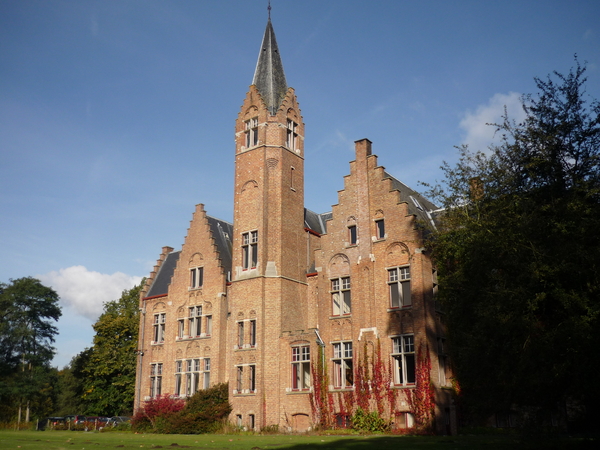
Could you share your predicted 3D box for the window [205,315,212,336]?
[{"bbox_3d":[-7.651,8.574,48.409,0.710,1.830,0.220,-14,-22,34],"label":"window"}]

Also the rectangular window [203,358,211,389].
[{"bbox_3d":[-7.485,12.348,46.459,0.824,2.905,0.250,-14,-23,34],"label":"rectangular window"}]

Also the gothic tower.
[{"bbox_3d":[-2.565,-2.152,46.625,4.944,35.844,4.893,-14,-23,34],"label":"gothic tower"}]

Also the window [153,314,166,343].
[{"bbox_3d":[-12.757,9.464,52.112,1.590,2.770,0.220,-14,-22,34],"label":"window"}]

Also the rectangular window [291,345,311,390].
[{"bbox_3d":[0.119,9.723,38.685,1.576,3.049,0.250,-14,-23,34],"label":"rectangular window"}]

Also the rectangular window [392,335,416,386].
[{"bbox_3d":[6.416,8.384,35.353,1.570,3.130,0.220,-14,-22,34],"label":"rectangular window"}]

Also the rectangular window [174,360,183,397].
[{"bbox_3d":[-10.140,12.998,48.318,0.824,2.925,0.250,-14,-23,34],"label":"rectangular window"}]

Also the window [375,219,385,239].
[{"bbox_3d":[5.446,0.336,38.696,0.690,1.470,0.220,-14,-22,34],"label":"window"}]

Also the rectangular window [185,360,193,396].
[{"bbox_3d":[-9.291,12.927,48.256,0.860,2.960,0.220,-14,-22,34],"label":"rectangular window"}]

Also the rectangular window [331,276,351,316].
[{"bbox_3d":[2.840,4.938,39.201,1.570,2.750,0.220,-14,-22,34],"label":"rectangular window"}]

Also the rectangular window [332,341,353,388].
[{"bbox_3d":[2.812,9.055,36.803,1.524,2.966,0.250,-14,-23,34],"label":"rectangular window"}]

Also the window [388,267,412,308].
[{"bbox_3d":[6.434,4.047,36.741,1.570,2.810,0.220,-14,-22,34],"label":"window"}]

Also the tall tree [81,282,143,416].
[{"bbox_3d":[-23.395,16.801,76.688,12.000,20.000,12.000,-14,-23,34],"label":"tall tree"}]

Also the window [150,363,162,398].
[{"bbox_3d":[-12.432,13.589,49.912,1.545,2.925,0.250,-14,-23,34],"label":"window"}]

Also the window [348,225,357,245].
[{"bbox_3d":[3.636,0.678,38.971,0.639,1.349,0.250,-14,-23,34],"label":"window"}]

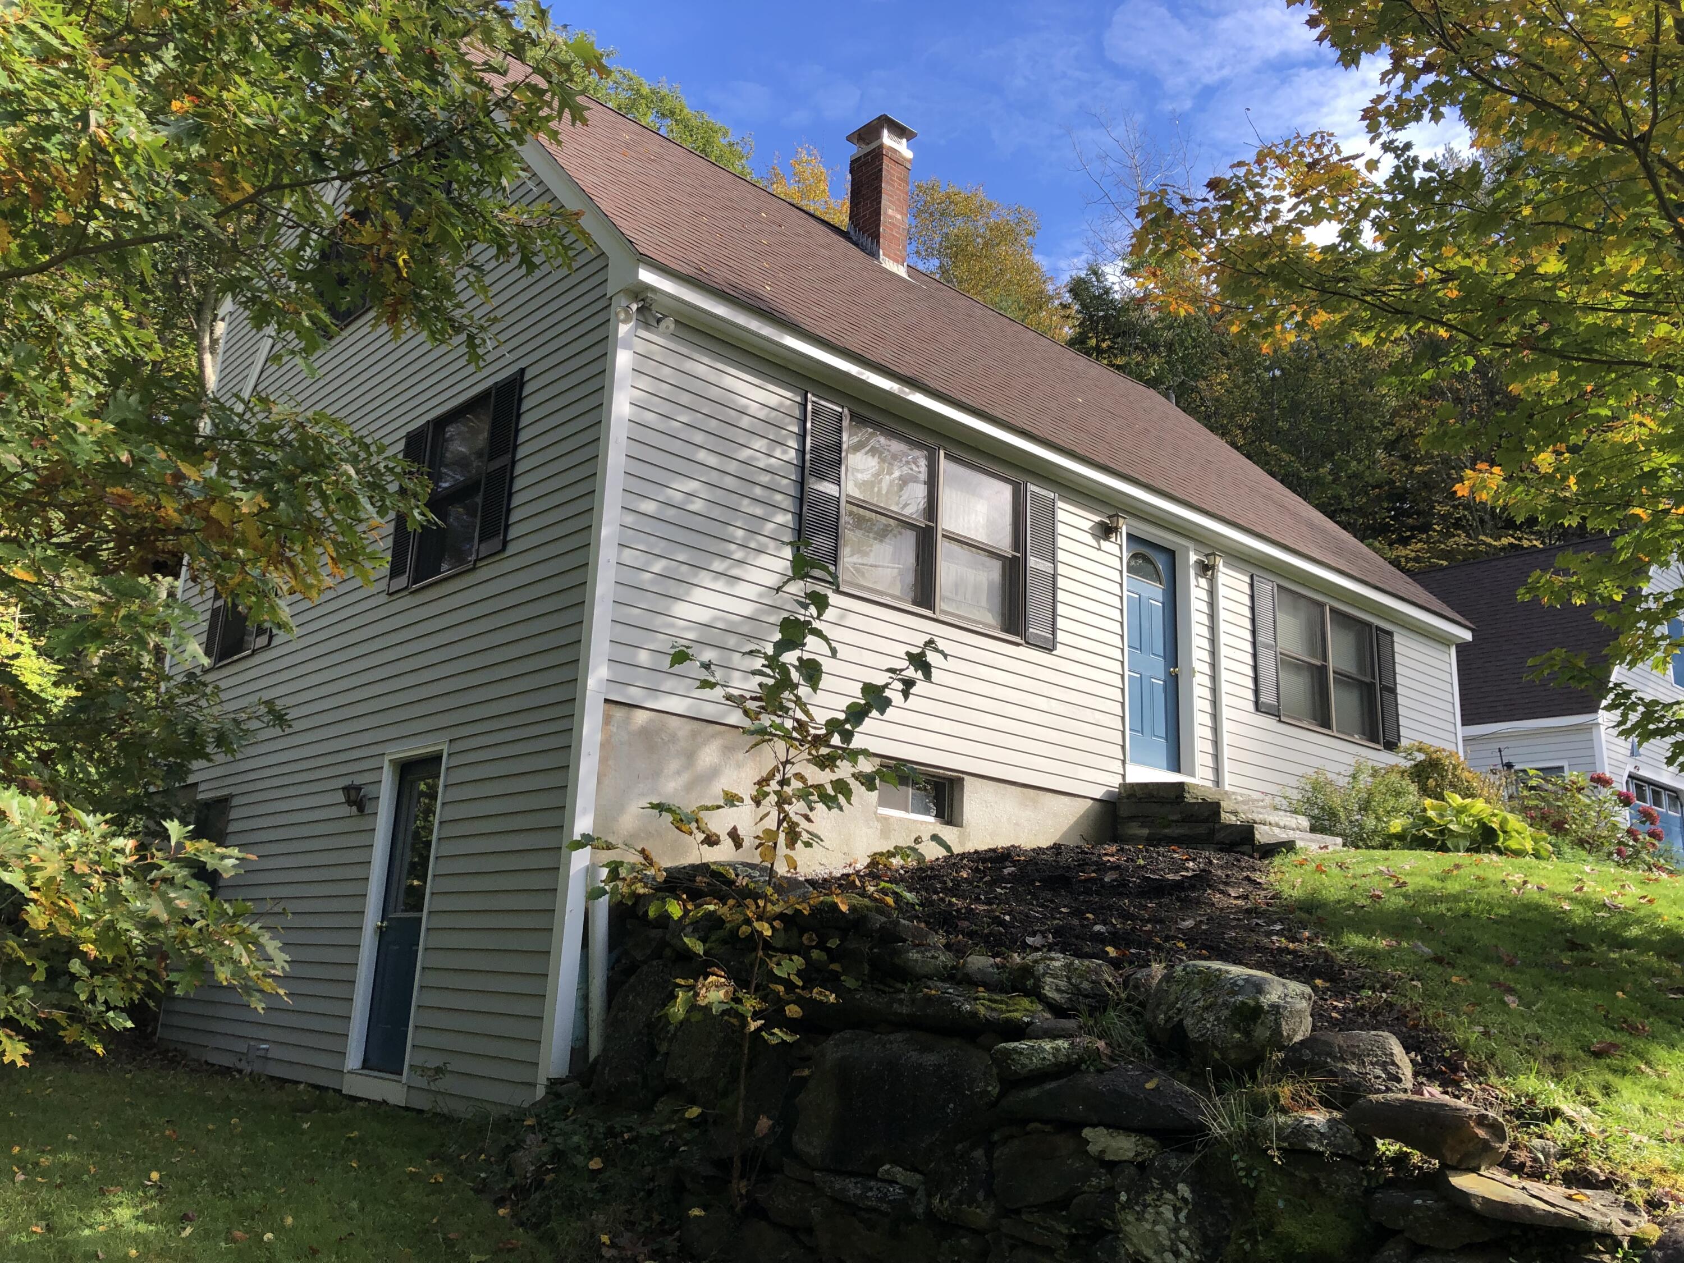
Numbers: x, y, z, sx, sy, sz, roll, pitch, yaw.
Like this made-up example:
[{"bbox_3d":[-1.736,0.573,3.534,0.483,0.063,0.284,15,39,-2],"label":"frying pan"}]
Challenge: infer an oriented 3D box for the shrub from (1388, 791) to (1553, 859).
[{"bbox_3d":[5.065,1.565,10.984,1.300,0.550,1.100,15,-19,-40],"label":"shrub"}]

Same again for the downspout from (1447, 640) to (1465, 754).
[{"bbox_3d":[6.923,1.330,15.336,0.130,2.400,0.120,15,-19,-40],"label":"downspout"}]

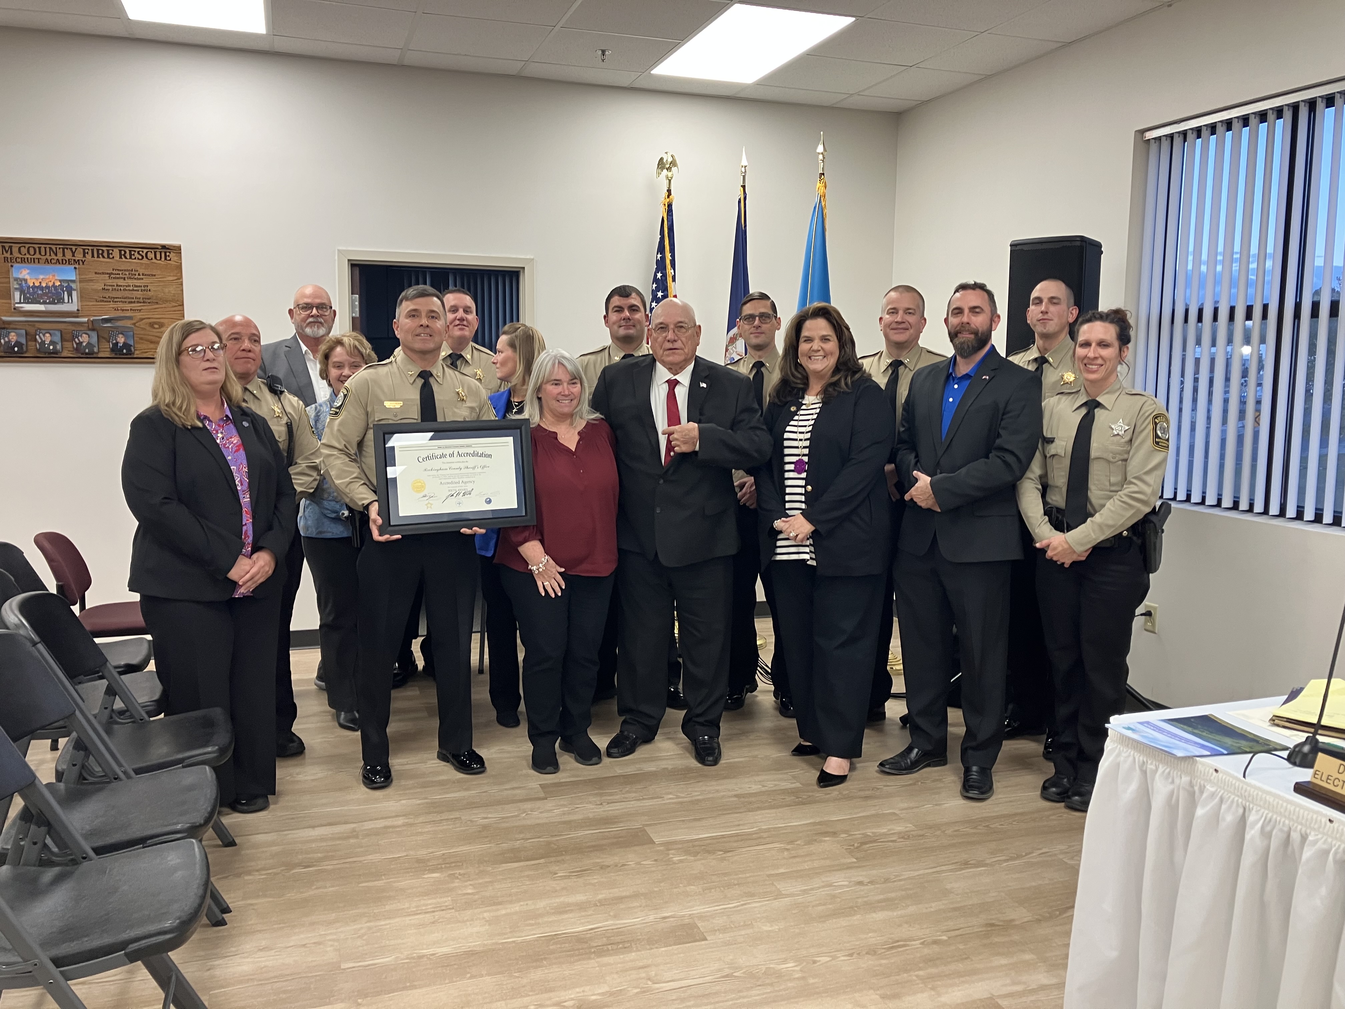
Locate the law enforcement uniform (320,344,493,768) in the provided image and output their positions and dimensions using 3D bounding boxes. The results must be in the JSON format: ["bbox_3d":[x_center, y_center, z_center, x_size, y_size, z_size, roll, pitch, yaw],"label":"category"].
[{"bbox_3d":[-0.945,0.205,3.937,0.600,1.517,0.380,-2,8,-22],"label":"law enforcement uniform"}]

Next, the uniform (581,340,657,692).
[{"bbox_3d":[-0.220,0.058,4.993,0.540,1.590,0.330,0,8,-8],"label":"uniform"}]

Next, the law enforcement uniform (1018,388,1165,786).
[{"bbox_3d":[1.459,0.287,3.821,0.500,1.439,0.360,7,9,40],"label":"law enforcement uniform"}]

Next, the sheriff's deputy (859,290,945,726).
[{"bbox_3d":[0.991,0.002,4.738,0.540,1.860,0.360,4,8,20],"label":"sheriff's deputy"}]

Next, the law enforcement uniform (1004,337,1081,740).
[{"bbox_3d":[1.506,0.131,4.339,0.540,1.580,0.330,6,9,34],"label":"law enforcement uniform"}]

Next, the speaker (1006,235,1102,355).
[{"bbox_3d":[1.676,-0.856,4.801,0.330,0.585,0.310,6,9,35],"label":"speaker"}]

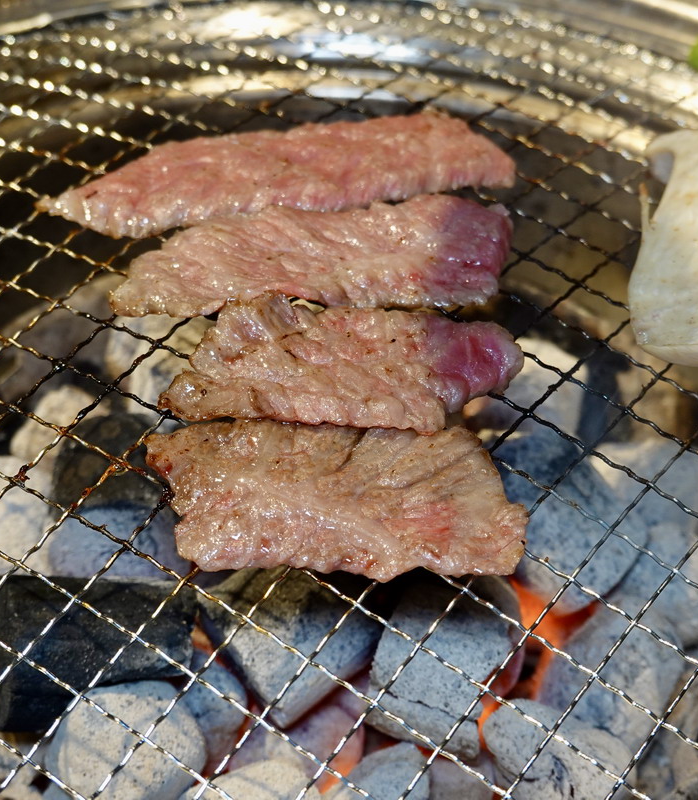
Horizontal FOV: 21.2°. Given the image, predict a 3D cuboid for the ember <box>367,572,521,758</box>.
[{"bbox_3d":[0.020,0.057,0.404,0.029,0.031,0.033,12,45,11],"label":"ember"}]

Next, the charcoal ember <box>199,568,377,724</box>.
[{"bbox_3d":[-0.013,0.052,0.405,0.033,0.022,0.027,-22,49,-22],"label":"charcoal ember"}]

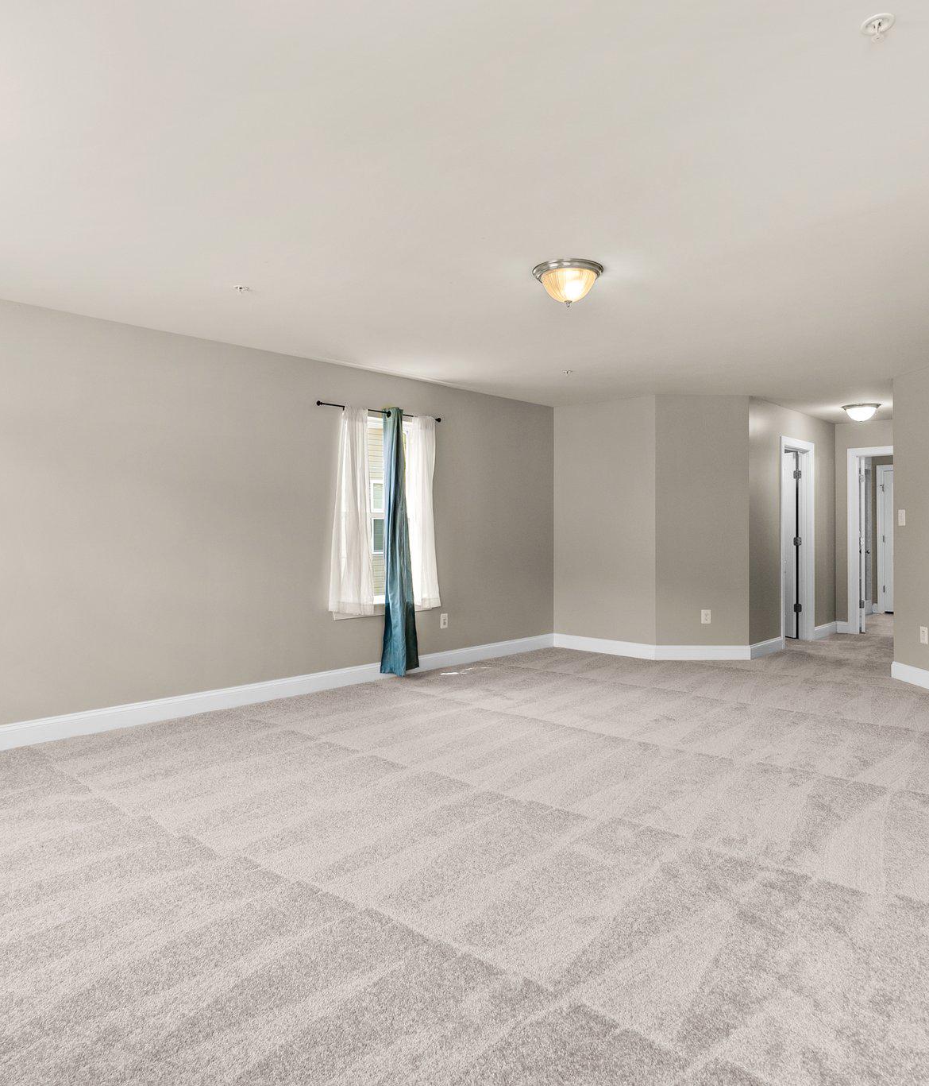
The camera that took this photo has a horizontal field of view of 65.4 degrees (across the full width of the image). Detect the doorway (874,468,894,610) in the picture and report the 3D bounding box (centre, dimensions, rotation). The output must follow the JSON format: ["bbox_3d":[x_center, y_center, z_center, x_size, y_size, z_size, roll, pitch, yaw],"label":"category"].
[{"bbox_3d":[6.250,-0.027,10.105,0.880,2.130,0.080,1,1,44],"label":"doorway"}]

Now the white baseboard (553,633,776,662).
[{"bbox_3d":[2.042,1.020,7.060,2.238,0.138,0.814,0,1,-1],"label":"white baseboard"}]

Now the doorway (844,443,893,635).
[{"bbox_3d":[4.792,0.001,8.042,0.950,2.150,0.130,1,1,44],"label":"doorway"}]

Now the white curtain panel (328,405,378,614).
[{"bbox_3d":[-0.847,-0.237,5.528,0.085,1.600,0.450,1,1,44],"label":"white curtain panel"}]

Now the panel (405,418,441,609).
[{"bbox_3d":[-0.346,-0.253,6.042,0.085,1.610,0.400,1,1,44],"label":"panel"}]

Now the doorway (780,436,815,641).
[{"bbox_3d":[3.467,0.009,7.598,0.130,2.145,0.965,1,1,44],"label":"doorway"}]

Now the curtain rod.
[{"bbox_3d":[-0.653,-1.029,5.731,0.085,0.050,1.250,1,1,44],"label":"curtain rod"}]

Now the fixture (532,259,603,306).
[{"bbox_3d":[0.489,-1.206,3.411,0.340,0.193,0.340,0,1,0],"label":"fixture"}]

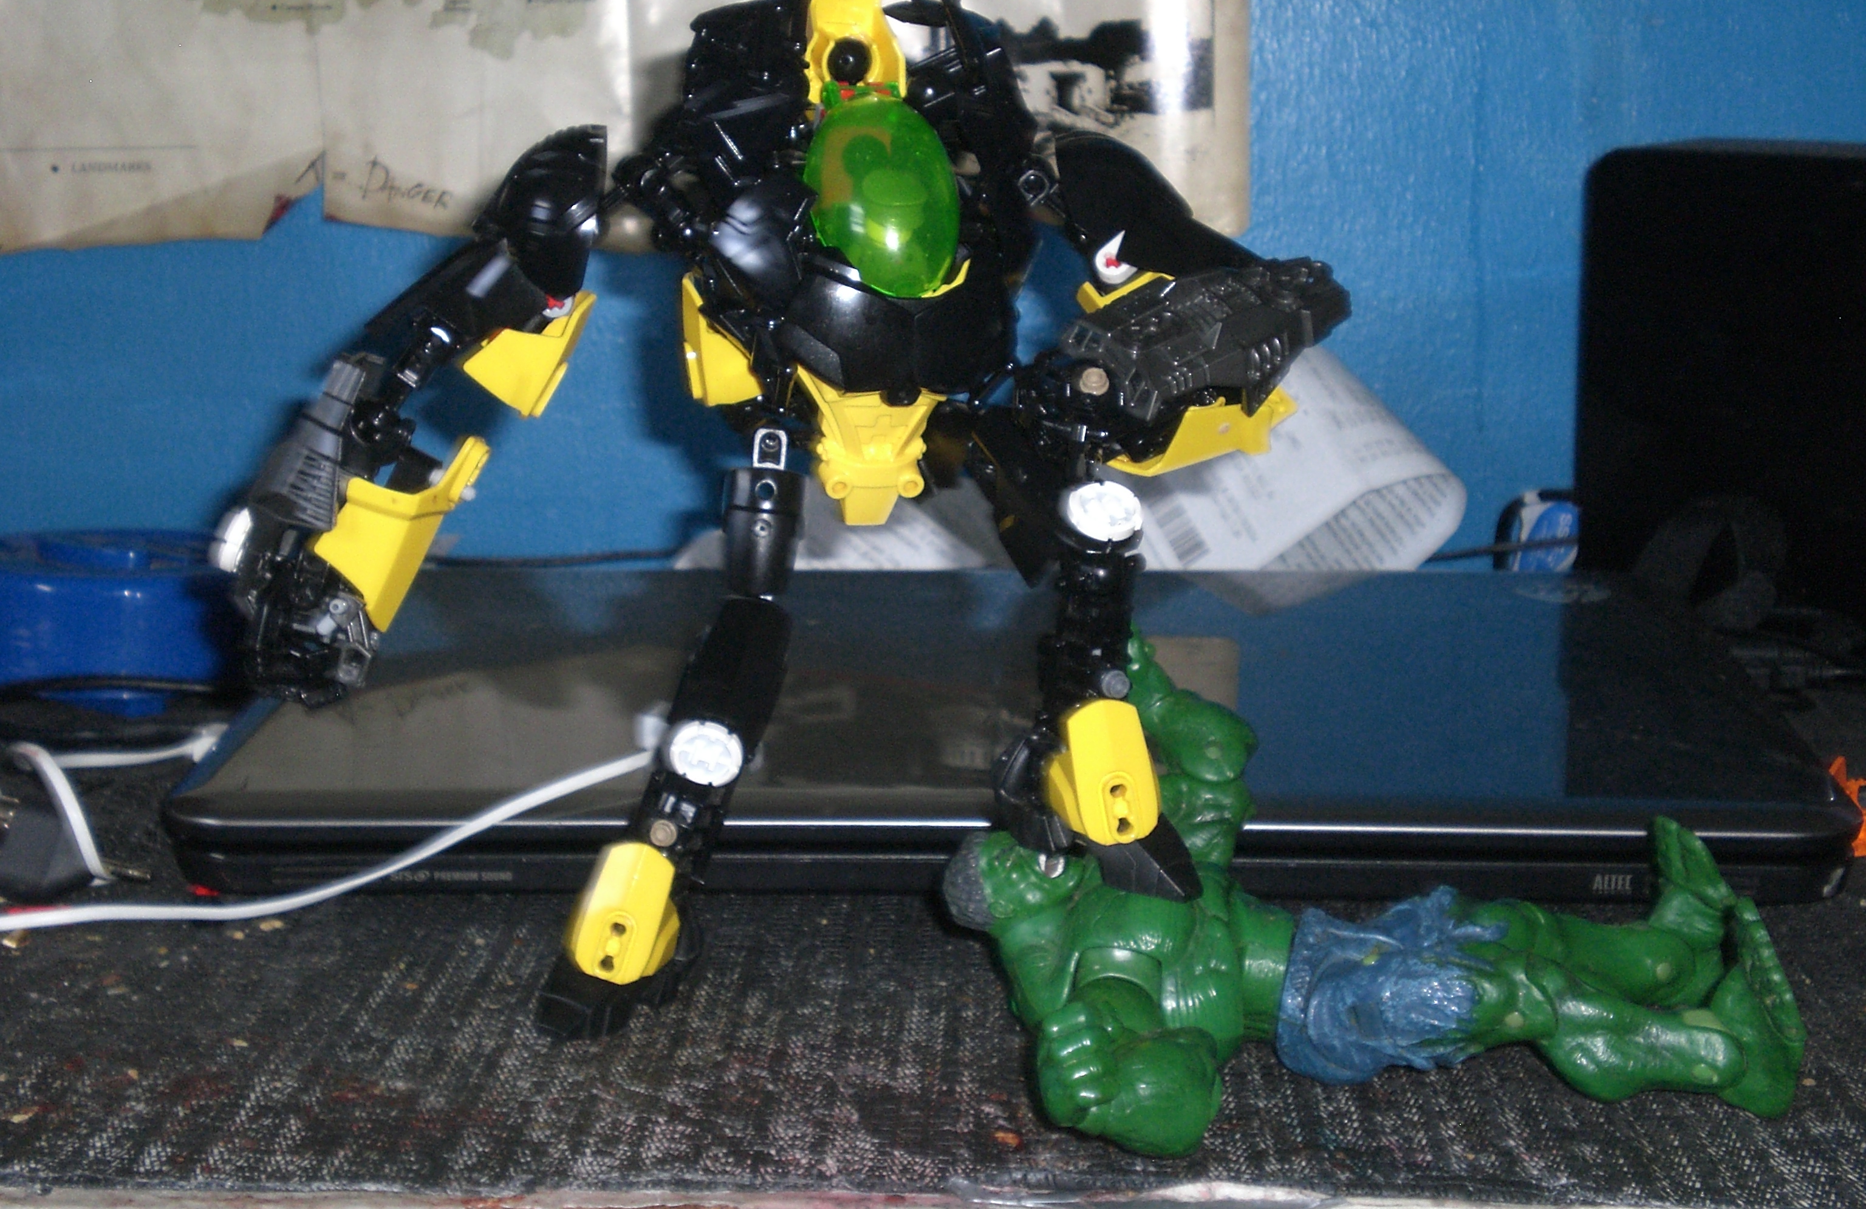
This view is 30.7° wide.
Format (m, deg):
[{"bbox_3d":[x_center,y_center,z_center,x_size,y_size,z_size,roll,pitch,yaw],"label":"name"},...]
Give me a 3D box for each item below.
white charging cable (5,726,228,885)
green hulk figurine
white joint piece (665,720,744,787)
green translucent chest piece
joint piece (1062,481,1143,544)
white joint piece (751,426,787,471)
[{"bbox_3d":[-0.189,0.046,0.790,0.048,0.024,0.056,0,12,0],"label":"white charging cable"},{"bbox_3d":[0.083,0.051,0.655,0.158,0.067,0.118,0,22,0],"label":"green hulk figurine"},{"bbox_3d":[-0.048,0.030,0.718,0.016,0.016,0.006,1,28,6],"label":"white joint piece"},{"bbox_3d":[-0.011,-0.088,0.727,0.031,0.046,0.022,-13,-1,-8],"label":"green translucent chest piece"},{"bbox_3d":[0.036,-0.018,0.714,0.016,0.006,0.016,-2,50,-8],"label":"joint piece"},{"bbox_3d":[-0.035,-0.034,0.734,0.007,0.010,0.008,3,0,-2],"label":"white joint piece"}]

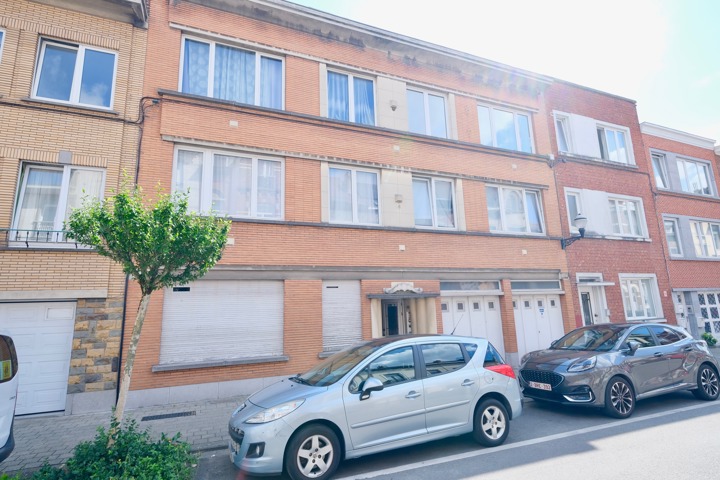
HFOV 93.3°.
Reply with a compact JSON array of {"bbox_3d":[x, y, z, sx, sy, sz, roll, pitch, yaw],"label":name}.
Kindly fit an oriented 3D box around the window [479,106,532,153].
[{"bbox_3d":[4.905,-3.682,11.362,2.389,1.517,0.120,3,-10,-21],"label":"window"}]

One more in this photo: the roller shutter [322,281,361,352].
[{"bbox_3d":[-0.434,1.841,8.315,0.974,1.679,0.100,3,-10,-21],"label":"roller shutter"}]

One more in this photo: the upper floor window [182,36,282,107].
[{"bbox_3d":[-3.119,-4.189,8.540,2.480,1.580,0.140,2,-11,-21],"label":"upper floor window"}]

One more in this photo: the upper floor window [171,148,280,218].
[{"bbox_3d":[-2.978,-1.289,7.881,2.445,1.594,0.120,3,-10,-21],"label":"upper floor window"}]

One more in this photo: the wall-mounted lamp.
[{"bbox_3d":[7.013,-0.265,11.091,0.420,1.070,0.870,2,-11,-21],"label":"wall-mounted lamp"}]

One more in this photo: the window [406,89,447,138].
[{"bbox_3d":[2.142,-3.965,10.532,1.490,1.570,0.140,2,-11,-21],"label":"window"}]

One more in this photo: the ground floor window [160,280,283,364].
[{"bbox_3d":[-2.950,1.750,7.512,2.500,1.720,0.140,2,-11,-21],"label":"ground floor window"}]

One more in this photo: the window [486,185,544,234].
[{"bbox_3d":[4.997,-0.940,10.921,2.373,1.578,0.120,3,-10,-21],"label":"window"}]

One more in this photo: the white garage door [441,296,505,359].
[{"bbox_3d":[3.324,2.676,10.005,2.350,2.000,0.120,2,-11,-21],"label":"white garage door"}]

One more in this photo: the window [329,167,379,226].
[{"bbox_3d":[-0.119,-1.162,8.971,1.469,1.574,0.120,3,-10,-21],"label":"window"}]

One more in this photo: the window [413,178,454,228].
[{"bbox_3d":[2.243,-1.088,10.041,1.480,1.610,0.140,2,-11,-21],"label":"window"}]

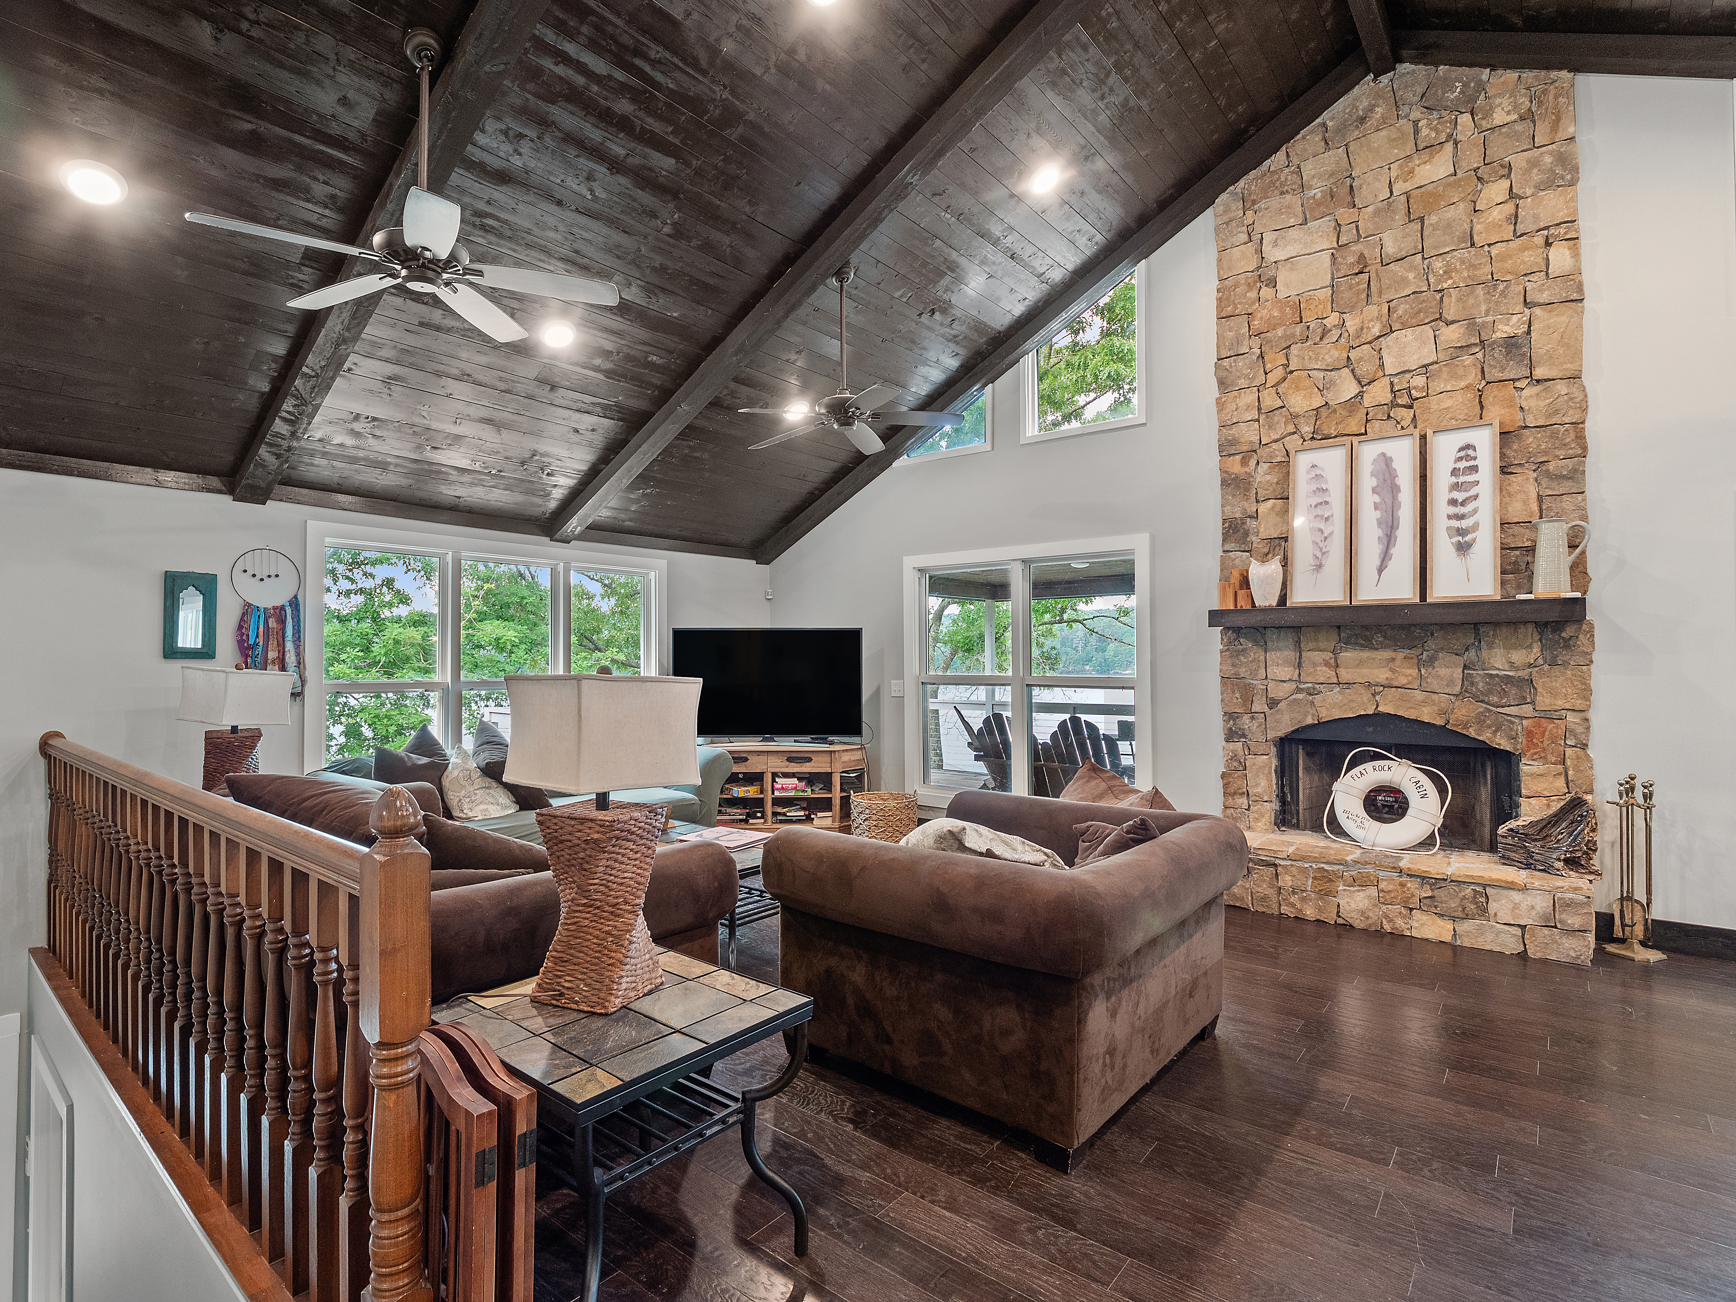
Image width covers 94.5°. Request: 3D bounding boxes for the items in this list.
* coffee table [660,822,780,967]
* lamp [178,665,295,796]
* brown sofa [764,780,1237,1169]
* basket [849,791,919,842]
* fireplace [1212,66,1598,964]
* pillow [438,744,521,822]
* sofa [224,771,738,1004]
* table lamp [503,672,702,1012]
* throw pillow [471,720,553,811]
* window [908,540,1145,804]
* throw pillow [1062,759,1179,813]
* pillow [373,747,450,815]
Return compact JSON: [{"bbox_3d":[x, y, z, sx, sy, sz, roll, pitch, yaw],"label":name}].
[{"bbox_3d":[-0.885,1.187,3.982,1.200,0.470,0.640,0,0,38],"label":"coffee table"},{"bbox_3d":[-3.067,0.456,3.913,0.340,0.790,0.340,0,0,20],"label":"lamp"},{"bbox_3d":[0.528,1.006,2.862,1.210,0.810,1.340,0,0,40],"label":"brown sofa"},{"bbox_3d":[0.120,1.199,5.445,0.460,0.450,0.460,0,0,0],"label":"basket"},{"bbox_3d":[2.698,-0.843,4.239,1.670,4.500,0.450,0,0,38],"label":"fireplace"},{"bbox_3d":[-2.262,0.751,4.629,0.160,0.430,0.430,-19,-12,36],"label":"pillow"},{"bbox_3d":[-1.665,0.980,2.916,2.330,0.880,1.240,0,0,38],"label":"sofa"},{"bbox_3d":[-0.645,0.435,1.953,0.340,0.790,0.340,0,0,38],"label":"table lamp"},{"bbox_3d":[-2.171,0.691,4.876,0.160,0.470,0.470,-16,-10,37],"label":"throw pillow"},{"bbox_3d":[1.077,0.221,5.813,1.950,1.930,0.100,0,0,38],"label":"window"},{"bbox_3d":[1.157,0.692,3.697,0.480,0.420,0.170,0,-12,38],"label":"throw pillow"},{"bbox_3d":[-2.529,0.741,4.483,0.160,0.430,0.430,-16,-10,37],"label":"pillow"}]

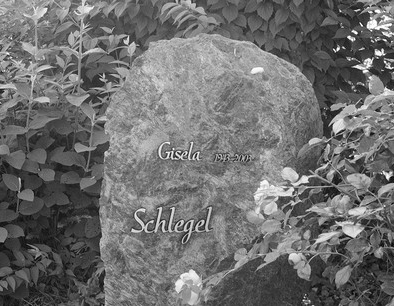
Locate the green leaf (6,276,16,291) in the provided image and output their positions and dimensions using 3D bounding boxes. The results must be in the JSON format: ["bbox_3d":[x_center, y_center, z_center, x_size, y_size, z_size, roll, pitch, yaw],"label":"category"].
[{"bbox_3d":[-0.522,0.367,2.400,0.022,0.049,0.008,-21,-20,-28],"label":"green leaf"}]

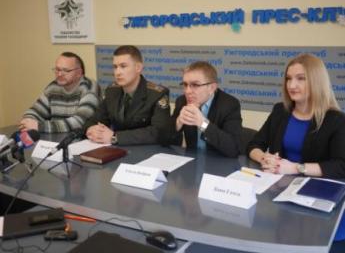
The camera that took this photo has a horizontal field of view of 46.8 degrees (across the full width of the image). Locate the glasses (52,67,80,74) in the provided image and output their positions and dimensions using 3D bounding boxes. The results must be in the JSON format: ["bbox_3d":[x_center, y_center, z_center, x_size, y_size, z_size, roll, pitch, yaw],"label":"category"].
[{"bbox_3d":[-0.737,-0.390,2.780,0.140,0.040,0.135,4,22,21],"label":"glasses"}]

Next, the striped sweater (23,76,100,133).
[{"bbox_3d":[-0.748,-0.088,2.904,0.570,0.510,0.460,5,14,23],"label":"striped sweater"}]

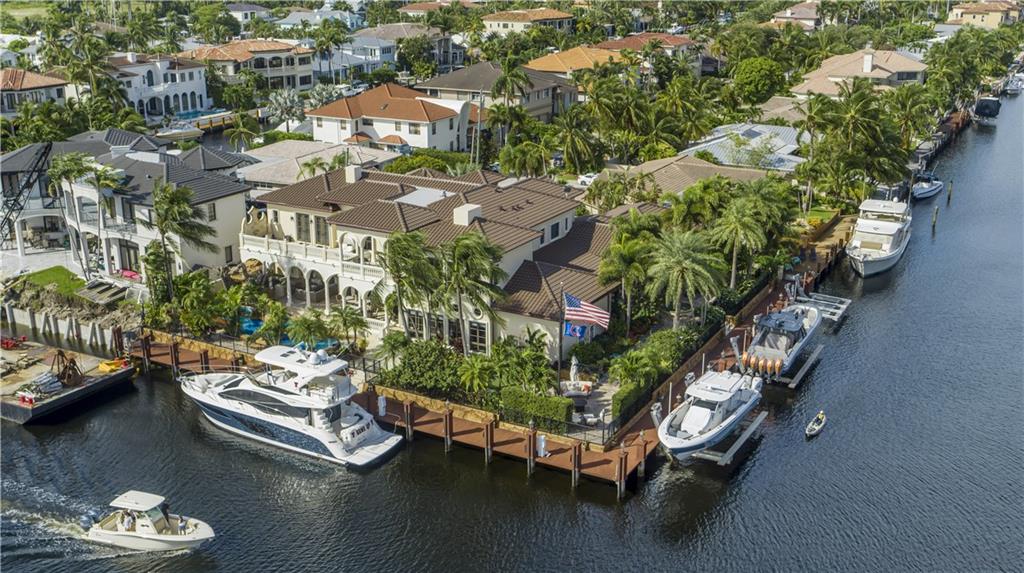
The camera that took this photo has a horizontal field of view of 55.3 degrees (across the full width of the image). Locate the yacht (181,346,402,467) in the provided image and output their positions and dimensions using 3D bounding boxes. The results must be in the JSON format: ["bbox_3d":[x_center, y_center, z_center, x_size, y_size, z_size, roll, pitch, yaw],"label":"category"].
[{"bbox_3d":[-15.970,6.740,65.670,17.000,7.000,4.800,10,22,27],"label":"yacht"}]

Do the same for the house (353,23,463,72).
[{"bbox_3d":[-24.082,-60.760,244.508,23.000,9.300,19.000,12,23,30],"label":"house"}]

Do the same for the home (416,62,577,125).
[{"bbox_3d":[-0.810,-33.800,171.270,24.300,10.200,21.500,10,22,29],"label":"home"}]

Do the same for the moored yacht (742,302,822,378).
[{"bbox_3d":[22.236,3.990,78.827,3.700,4.000,13.300,12,23,30],"label":"moored yacht"}]

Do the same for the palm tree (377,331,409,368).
[{"bbox_3d":[-8.854,4.877,72.790,2.500,3.000,2.500,0,18,0],"label":"palm tree"}]

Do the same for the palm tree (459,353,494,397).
[{"bbox_3d":[-2.474,6.444,67.512,2.500,3.300,2.500,0,18,0],"label":"palm tree"}]

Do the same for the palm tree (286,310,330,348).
[{"bbox_3d":[-16.062,3.568,76.152,3.300,3.400,3.300,0,18,0],"label":"palm tree"}]

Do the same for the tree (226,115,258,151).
[{"bbox_3d":[-43.496,-23.916,156.055,5.200,6.000,5.200,0,18,0],"label":"tree"}]

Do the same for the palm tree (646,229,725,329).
[{"bbox_3d":[13.794,0.009,79.638,6.300,8.000,6.300,0,18,0],"label":"palm tree"}]

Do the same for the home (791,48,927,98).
[{"bbox_3d":[66.912,-40.279,189.109,24.000,9.600,26.000,11,22,26],"label":"home"}]

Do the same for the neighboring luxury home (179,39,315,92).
[{"bbox_3d":[-58.230,-47.180,210.730,18.500,10.800,24.500,10,22,29],"label":"neighboring luxury home"}]

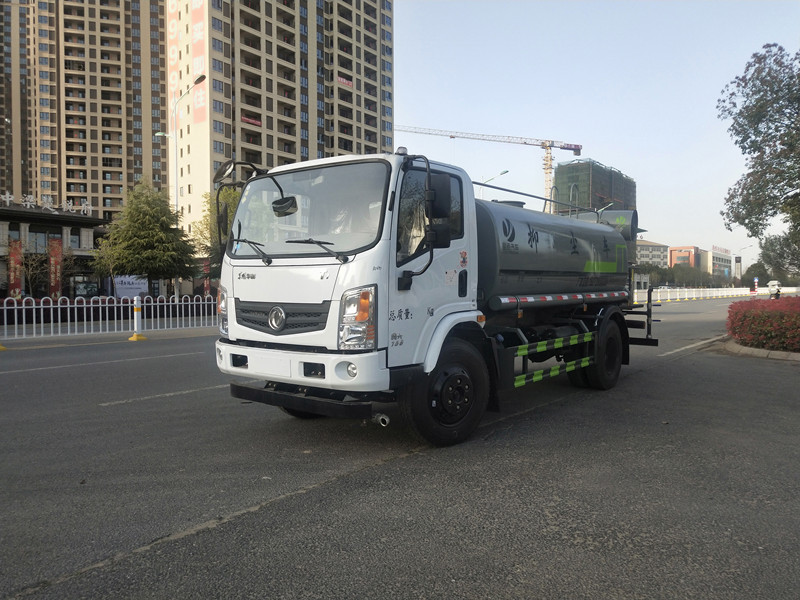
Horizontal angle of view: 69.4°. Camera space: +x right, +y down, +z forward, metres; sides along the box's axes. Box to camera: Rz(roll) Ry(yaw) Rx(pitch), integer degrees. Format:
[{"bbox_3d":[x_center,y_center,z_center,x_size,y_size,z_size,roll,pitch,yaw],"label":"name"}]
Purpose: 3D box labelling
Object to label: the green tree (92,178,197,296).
[{"bbox_3d":[-12.455,-2.602,28.500,4.900,6.780,4.800,0,1,0],"label":"green tree"}]

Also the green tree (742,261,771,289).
[{"bbox_3d":[86.622,-5.573,140.000,7.300,7.510,7.300,0,1,0],"label":"green tree"}]

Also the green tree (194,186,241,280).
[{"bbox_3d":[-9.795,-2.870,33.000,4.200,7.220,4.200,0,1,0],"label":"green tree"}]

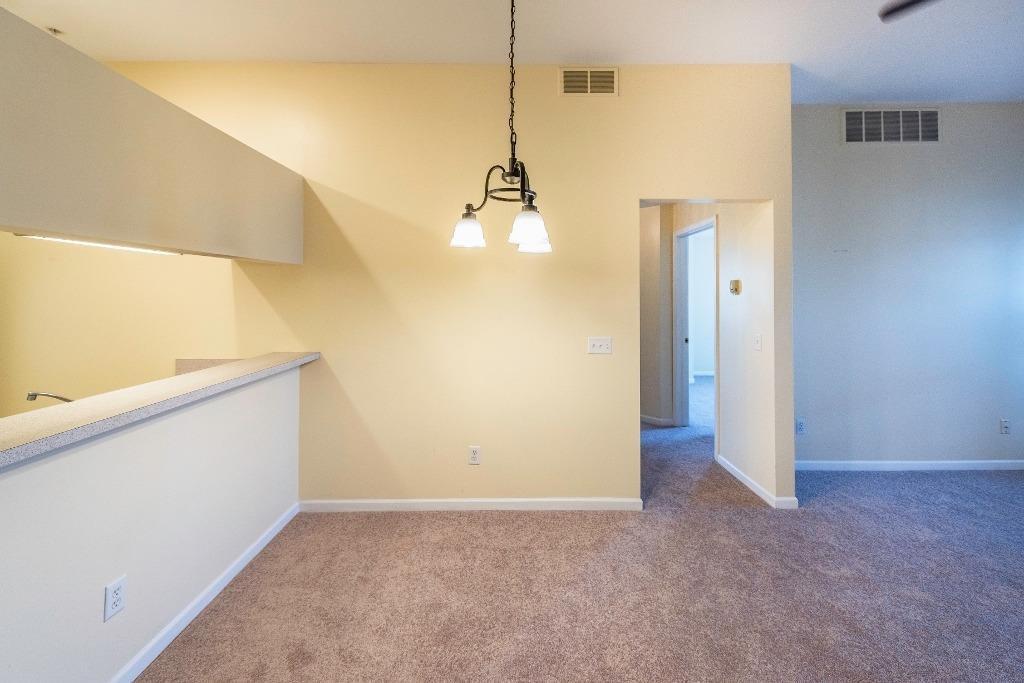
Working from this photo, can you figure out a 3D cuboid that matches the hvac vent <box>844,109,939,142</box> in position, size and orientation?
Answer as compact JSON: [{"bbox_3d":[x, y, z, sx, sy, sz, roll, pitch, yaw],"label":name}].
[{"bbox_3d":[3.137,-1.772,3.280,0.800,0.290,0.030,0,4,0],"label":"hvac vent"}]

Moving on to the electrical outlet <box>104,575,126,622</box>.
[{"bbox_3d":[-1.418,0.919,1.430,0.012,0.121,0.077,0,4,0],"label":"electrical outlet"}]

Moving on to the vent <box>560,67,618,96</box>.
[{"bbox_3d":[0.521,-1.745,2.670,0.393,0.195,0.025,0,4,0],"label":"vent"}]

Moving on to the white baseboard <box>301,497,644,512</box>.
[{"bbox_3d":[-0.271,1.097,2.670,2.300,0.090,0.020,0,4,0],"label":"white baseboard"}]

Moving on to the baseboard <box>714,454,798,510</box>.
[{"bbox_3d":[1.843,1.035,3.040,0.150,0.090,0.760,0,6,0],"label":"baseboard"}]

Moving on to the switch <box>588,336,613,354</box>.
[{"bbox_3d":[0.592,0.026,2.675,0.162,0.119,0.014,0,4,0],"label":"switch"}]

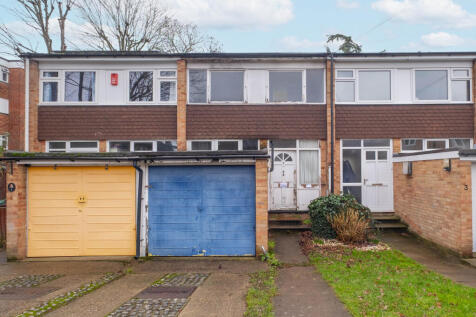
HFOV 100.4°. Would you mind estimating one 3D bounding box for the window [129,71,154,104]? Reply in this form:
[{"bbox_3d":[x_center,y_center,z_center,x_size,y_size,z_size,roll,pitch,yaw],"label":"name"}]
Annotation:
[{"bbox_3d":[-2.974,-2.210,6.165,0.843,1.025,0.090,0,0,0],"label":"window"}]

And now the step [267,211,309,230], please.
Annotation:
[{"bbox_3d":[1.520,1.900,6.140,1.550,0.460,0.580,0,-1,0],"label":"step"}]

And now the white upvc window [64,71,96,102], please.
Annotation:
[{"bbox_3d":[-5.075,-2.316,6.445,1.113,1.068,0.090,0,-1,0],"label":"white upvc window"}]

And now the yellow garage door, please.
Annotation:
[{"bbox_3d":[-3.505,1.205,4.505,2.434,2.036,0.070,0,-1,0],"label":"yellow garage door"}]

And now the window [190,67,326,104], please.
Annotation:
[{"bbox_3d":[0.568,-2.211,6.170,4.302,1.102,0.100,0,0,0],"label":"window"}]

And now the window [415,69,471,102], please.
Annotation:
[{"bbox_3d":[6.621,-2.338,6.445,1.895,1.113,0.090,0,-1,0],"label":"window"}]

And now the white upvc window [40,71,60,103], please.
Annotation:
[{"bbox_3d":[-6.035,-2.316,6.445,0.678,1.068,0.090,0,-1,0],"label":"white upvc window"}]

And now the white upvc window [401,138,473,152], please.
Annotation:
[{"bbox_3d":[6.183,-0.397,6.195,2.255,0.447,0.090,0,0,0],"label":"white upvc window"}]

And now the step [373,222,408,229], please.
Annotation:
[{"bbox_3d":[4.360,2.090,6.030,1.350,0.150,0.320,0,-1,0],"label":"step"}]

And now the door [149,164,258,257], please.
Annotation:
[{"bbox_3d":[-0.764,1.140,4.305,2.313,1.949,0.070,0,0,0],"label":"door"}]

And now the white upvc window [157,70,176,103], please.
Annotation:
[{"bbox_3d":[-2.270,-2.316,6.445,0.610,1.068,0.090,0,-1,0],"label":"white upvc window"}]

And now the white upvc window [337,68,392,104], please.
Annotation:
[{"bbox_3d":[3.904,-2.233,6.165,1.778,1.071,0.090,0,0,0],"label":"white upvc window"}]

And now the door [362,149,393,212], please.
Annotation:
[{"bbox_3d":[4.357,0.690,6.190,0.955,1.982,0.080,0,0,0],"label":"door"}]

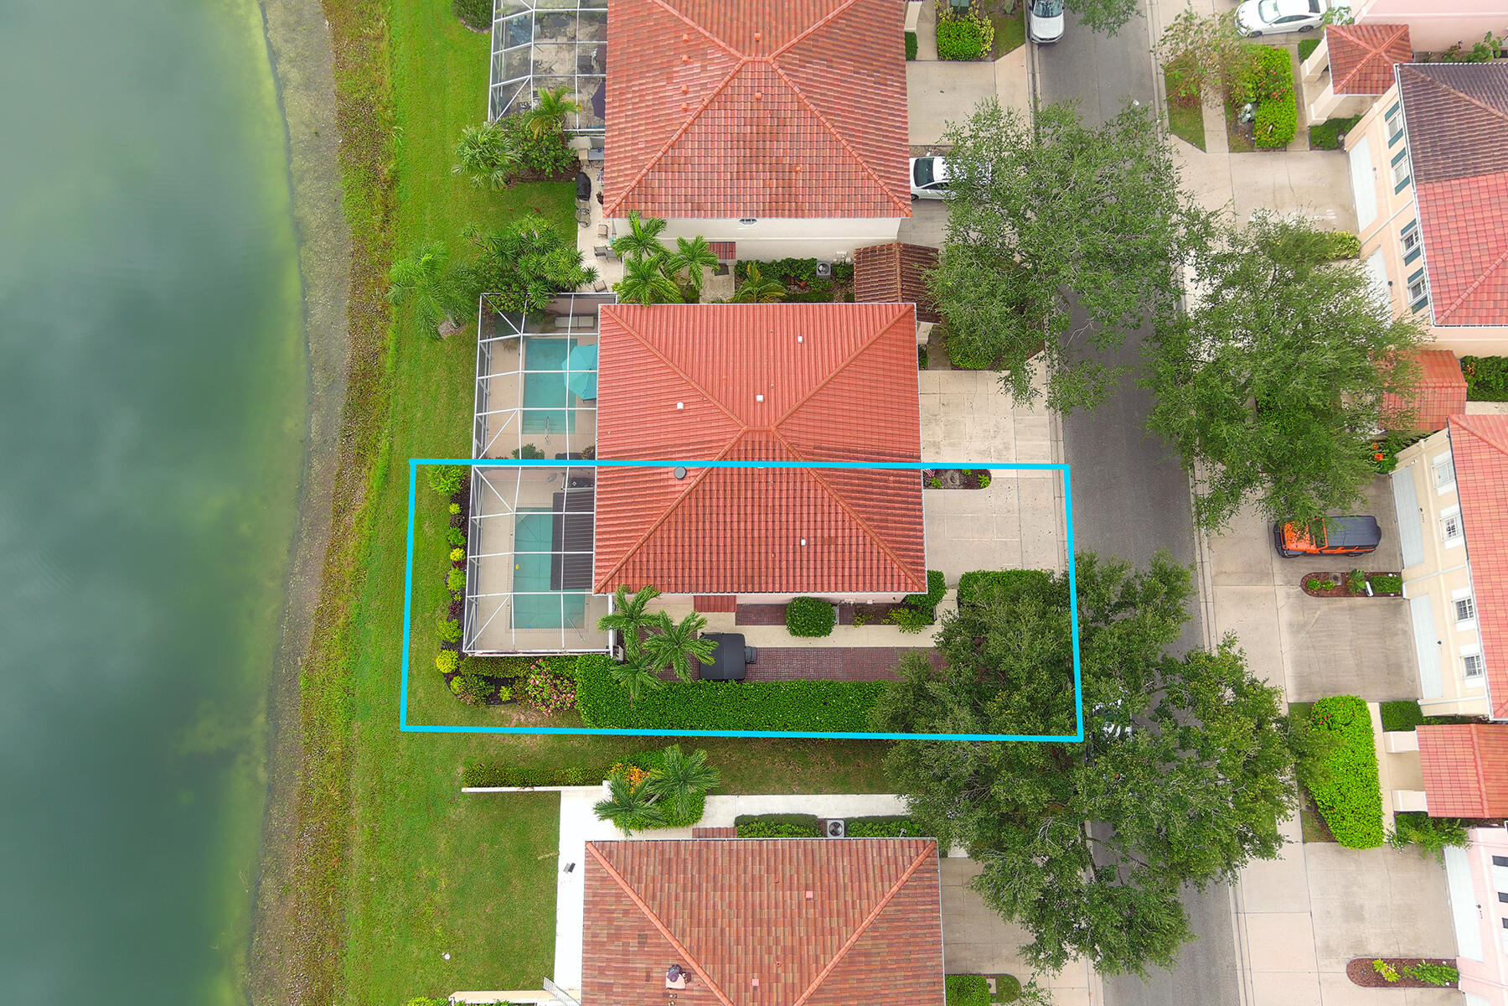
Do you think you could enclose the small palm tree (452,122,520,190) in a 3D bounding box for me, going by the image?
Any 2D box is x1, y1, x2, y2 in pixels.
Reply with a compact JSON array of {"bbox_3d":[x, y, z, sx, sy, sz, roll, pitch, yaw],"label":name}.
[{"bbox_3d":[-12.955,-16.728,60.058,3.341,4.128,3.440,0,77,0],"label":"small palm tree"}]

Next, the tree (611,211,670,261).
[{"bbox_3d":[-5.109,-11.866,58.143,2.850,5.798,2.555,0,77,0],"label":"tree"}]

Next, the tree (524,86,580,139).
[{"bbox_3d":[-9.872,-18.912,60.723,2.850,3.833,2.752,0,77,0],"label":"tree"}]

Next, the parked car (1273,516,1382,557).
[{"bbox_3d":[27.113,1.550,57.314,4.800,1.840,1.900,0,77,0],"label":"parked car"}]

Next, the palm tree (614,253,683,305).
[{"bbox_3d":[-4.854,-9.646,58.967,3.203,7.400,2.346,0,77,0],"label":"palm tree"}]

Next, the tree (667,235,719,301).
[{"bbox_3d":[-2.891,-10.511,57.949,2.555,5.602,2.850,0,77,0],"label":"tree"}]

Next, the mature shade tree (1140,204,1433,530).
[{"bbox_3d":[24.729,-6.017,57.288,12.321,9.500,14.983,0,77,0],"label":"mature shade tree"}]

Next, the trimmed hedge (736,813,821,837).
[{"bbox_3d":[1.113,15.111,56.783,3.900,1.000,1.130,0,77,0],"label":"trimmed hedge"}]

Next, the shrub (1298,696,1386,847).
[{"bbox_3d":[27.592,12.652,57.384,3.137,1.250,7.016,0,77,0],"label":"shrub"}]

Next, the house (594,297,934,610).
[{"bbox_3d":[0.203,-2.225,56.660,14.680,8.750,13.570,0,77,0],"label":"house"}]

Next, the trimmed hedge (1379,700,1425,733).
[{"bbox_3d":[31.029,10.214,58.078,1.768,1.000,1.542,0,77,0],"label":"trimmed hedge"}]

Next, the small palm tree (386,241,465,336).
[{"bbox_3d":[-14.920,-9.373,57.117,3.735,6.585,4.128,0,77,0],"label":"small palm tree"}]

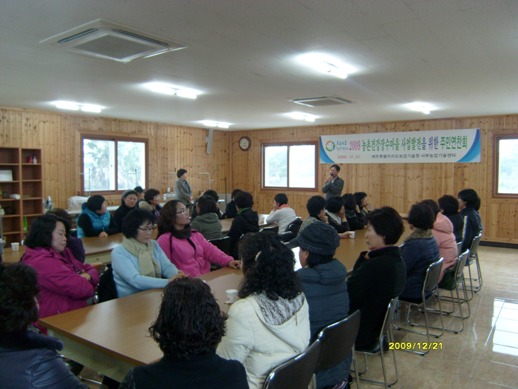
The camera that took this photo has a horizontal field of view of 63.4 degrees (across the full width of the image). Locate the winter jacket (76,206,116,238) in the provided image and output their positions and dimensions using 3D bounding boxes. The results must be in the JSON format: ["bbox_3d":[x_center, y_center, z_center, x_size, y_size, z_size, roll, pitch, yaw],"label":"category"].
[{"bbox_3d":[-2.000,0.440,5.234,0.380,0.580,0.500,2,4,31],"label":"winter jacket"}]

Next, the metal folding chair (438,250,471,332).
[{"bbox_3d":[1.851,0.925,4.287,0.500,0.760,0.470,3,4,36],"label":"metal folding chair"}]

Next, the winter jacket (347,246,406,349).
[{"bbox_3d":[0.803,0.688,2.896,0.460,0.660,0.520,2,4,28],"label":"winter jacket"}]

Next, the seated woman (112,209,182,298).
[{"bbox_3d":[-0.713,0.746,3.047,0.770,1.266,0.510,2,4,34],"label":"seated woman"}]

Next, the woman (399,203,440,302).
[{"bbox_3d":[1.261,0.695,3.920,0.750,1.256,0.500,3,4,36],"label":"woman"}]

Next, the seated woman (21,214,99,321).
[{"bbox_3d":[-1.132,0.770,2.586,0.770,1.276,0.550,1,4,19],"label":"seated woman"}]

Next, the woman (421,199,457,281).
[{"bbox_3d":[1.586,0.671,4.370,0.750,1.247,0.500,3,4,36],"label":"woman"}]

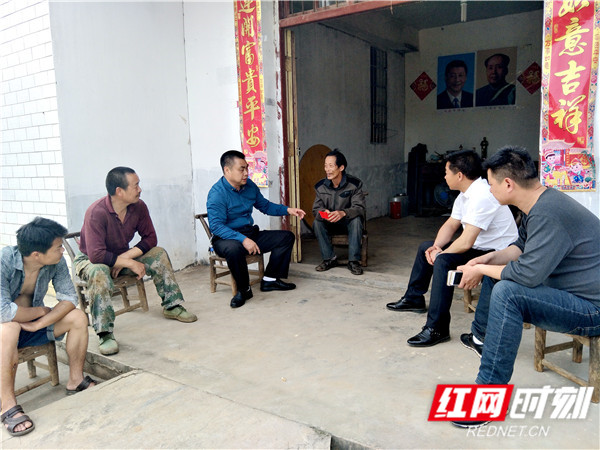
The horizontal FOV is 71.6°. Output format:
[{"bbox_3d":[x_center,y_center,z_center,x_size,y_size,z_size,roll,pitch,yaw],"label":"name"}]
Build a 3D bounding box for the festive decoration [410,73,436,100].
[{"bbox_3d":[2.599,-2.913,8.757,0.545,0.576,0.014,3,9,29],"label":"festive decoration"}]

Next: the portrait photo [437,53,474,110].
[{"bbox_3d":[3.157,-2.897,8.441,0.698,1.049,0.014,3,9,29],"label":"portrait photo"}]

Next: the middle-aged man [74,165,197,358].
[{"bbox_3d":[-1.163,0.137,2.919,0.660,1.090,0.900,-9,11,-43],"label":"middle-aged man"}]

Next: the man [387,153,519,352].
[{"bbox_3d":[1.034,0.086,2.720,0.830,1.130,0.630,-2,8,-3],"label":"man"}]

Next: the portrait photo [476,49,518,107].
[{"bbox_3d":[3.810,-2.860,8.074,0.696,1.071,0.014,3,9,29],"label":"portrait photo"}]

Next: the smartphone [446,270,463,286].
[{"bbox_3d":[0.795,0.264,2.050,0.142,0.070,0.012,0,-9,0],"label":"smartphone"}]

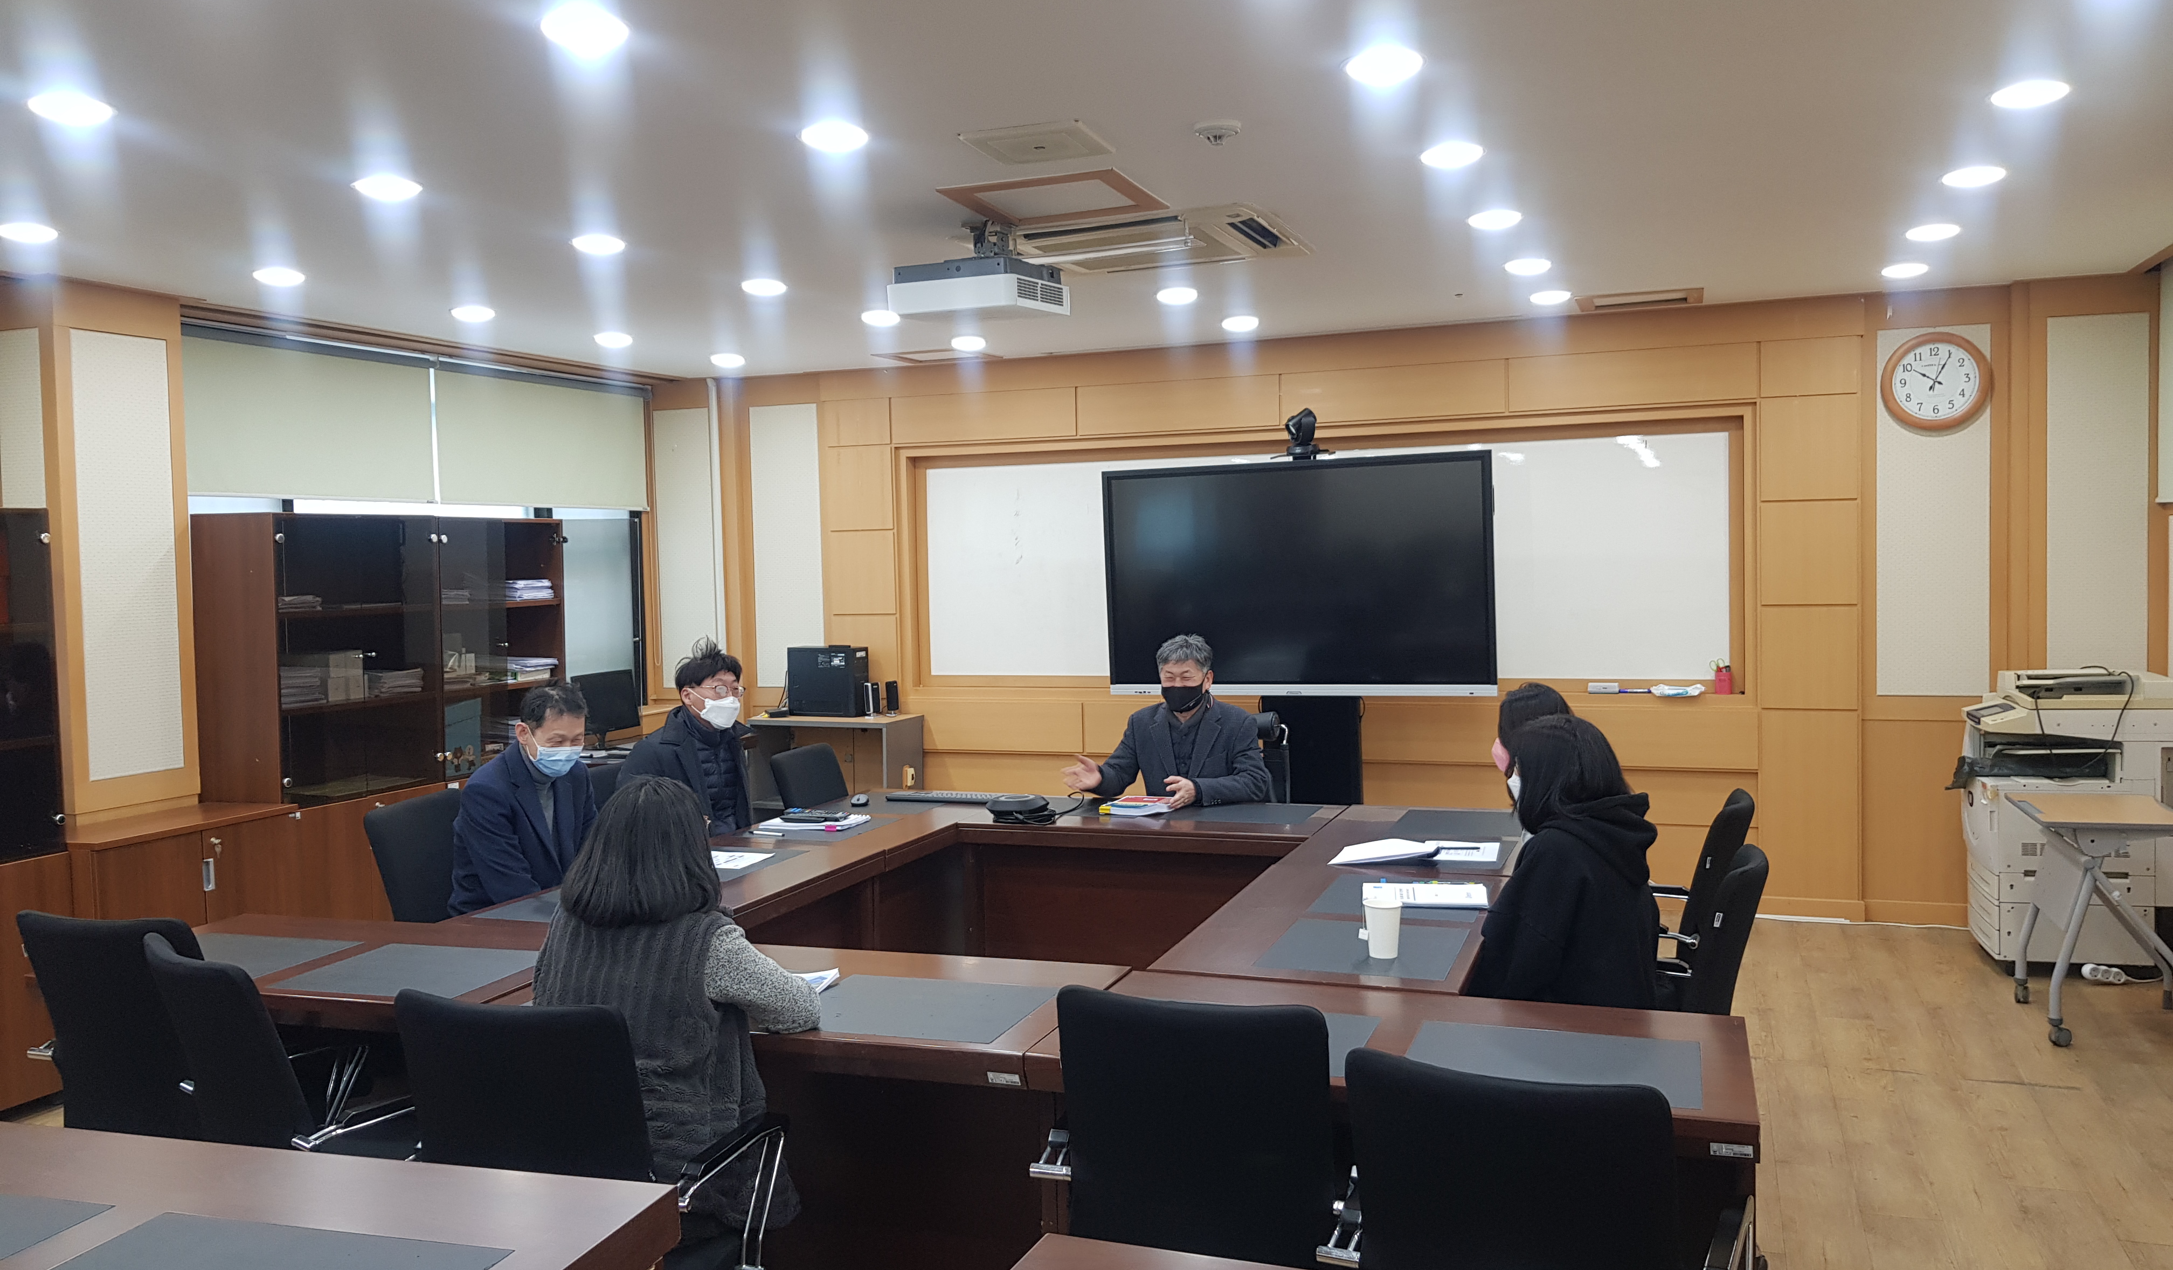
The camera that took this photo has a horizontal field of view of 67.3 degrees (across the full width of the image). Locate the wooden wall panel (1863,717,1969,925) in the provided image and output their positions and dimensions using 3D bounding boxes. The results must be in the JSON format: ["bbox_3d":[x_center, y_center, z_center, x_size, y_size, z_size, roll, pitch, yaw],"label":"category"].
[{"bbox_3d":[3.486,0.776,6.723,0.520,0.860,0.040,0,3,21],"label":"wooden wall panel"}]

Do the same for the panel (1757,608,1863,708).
[{"bbox_3d":[3.014,0.091,6.805,0.374,0.435,0.025,0,3,21],"label":"panel"}]

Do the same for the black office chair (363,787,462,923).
[{"bbox_3d":[-1.824,0.974,5.061,0.600,0.940,0.600,-1,2,16],"label":"black office chair"}]

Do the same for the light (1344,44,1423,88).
[{"bbox_3d":[0.604,-1.156,3.317,0.145,0.040,0.145,0,3,21],"label":"light"}]

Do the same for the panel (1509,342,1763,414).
[{"bbox_3d":[2.472,-1.167,7.419,1.080,0.250,0.030,0,2,20],"label":"panel"}]

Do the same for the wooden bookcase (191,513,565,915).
[{"bbox_3d":[-2.898,0.455,6.934,0.400,1.877,1.680,0,2,20],"label":"wooden bookcase"}]

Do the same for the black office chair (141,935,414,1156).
[{"bbox_3d":[-1.518,1.047,3.358,0.580,0.910,0.600,1,4,39],"label":"black office chair"}]

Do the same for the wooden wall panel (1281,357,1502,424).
[{"bbox_3d":[1.373,-1.100,7.400,1.035,0.228,0.030,0,3,21],"label":"wooden wall panel"}]

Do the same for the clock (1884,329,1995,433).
[{"bbox_3d":[3.466,-1.035,6.660,0.399,0.399,0.050,0,3,21],"label":"clock"}]

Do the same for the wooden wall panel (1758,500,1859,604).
[{"bbox_3d":[3.002,-0.347,6.783,0.372,0.438,0.025,0,3,21],"label":"wooden wall panel"}]

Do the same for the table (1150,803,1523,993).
[{"bbox_3d":[0.836,1.014,4.418,0.660,0.735,2.250,0,3,21],"label":"table"}]

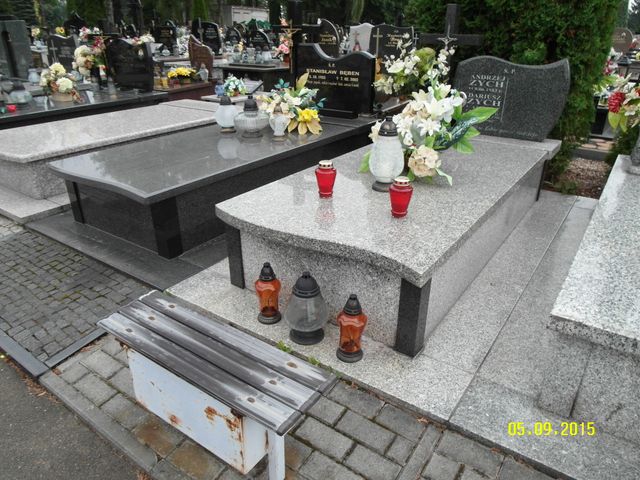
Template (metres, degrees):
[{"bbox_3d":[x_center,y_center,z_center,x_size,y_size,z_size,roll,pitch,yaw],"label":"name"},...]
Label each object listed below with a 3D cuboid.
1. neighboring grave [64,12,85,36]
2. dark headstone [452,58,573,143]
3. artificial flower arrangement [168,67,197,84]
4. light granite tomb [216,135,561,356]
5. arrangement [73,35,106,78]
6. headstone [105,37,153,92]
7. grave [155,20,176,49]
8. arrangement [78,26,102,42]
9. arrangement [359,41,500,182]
[{"bbox_3d":[-5.841,-5.077,10.600,0.750,0.720,0.110,17,31,30],"label":"neighboring grave"},{"bbox_3d":[1.329,-1.008,3.144,0.751,0.535,0.080,17,31,32],"label":"dark headstone"},{"bbox_3d":[-2.107,-2.502,6.749,0.420,0.280,0.360,17,31,32],"label":"artificial flower arrangement"},{"bbox_3d":[0.631,-0.258,2.792,1.090,0.437,2.430,18,31,32],"label":"light granite tomb"},{"bbox_3d":[-2.903,-2.286,5.589,0.380,0.580,0.360,17,31,32],"label":"arrangement"},{"bbox_3d":[-2.405,-2.245,5.665,0.820,0.590,0.100,17,31,30],"label":"headstone"},{"bbox_3d":[-3.921,-5.178,11.261,0.750,0.830,0.100,17,31,32],"label":"grave"},{"bbox_3d":[-3.569,-3.188,6.900,0.310,0.270,0.260,17,31,30],"label":"arrangement"},{"bbox_3d":[0.542,-0.675,2.334,0.560,0.650,0.460,17,31,32],"label":"arrangement"}]

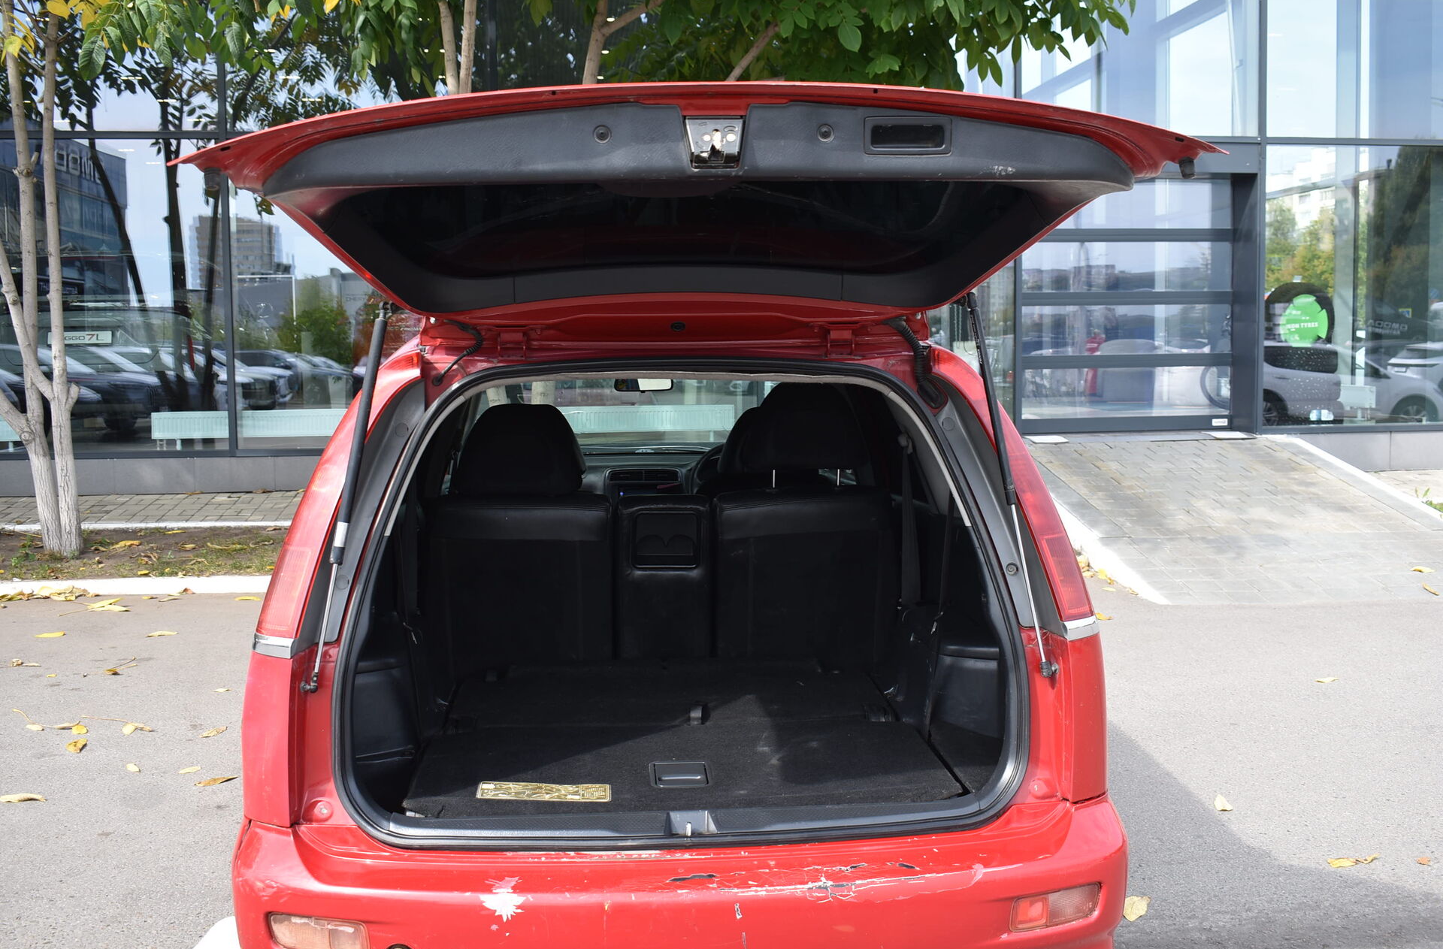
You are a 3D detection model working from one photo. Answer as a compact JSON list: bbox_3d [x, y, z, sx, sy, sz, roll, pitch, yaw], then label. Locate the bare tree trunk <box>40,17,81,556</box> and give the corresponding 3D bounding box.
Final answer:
[{"bbox_3d":[-4.820,-1.370,9.860,0.190,3.950,0.190,-1,4,0],"label":"bare tree trunk"}]

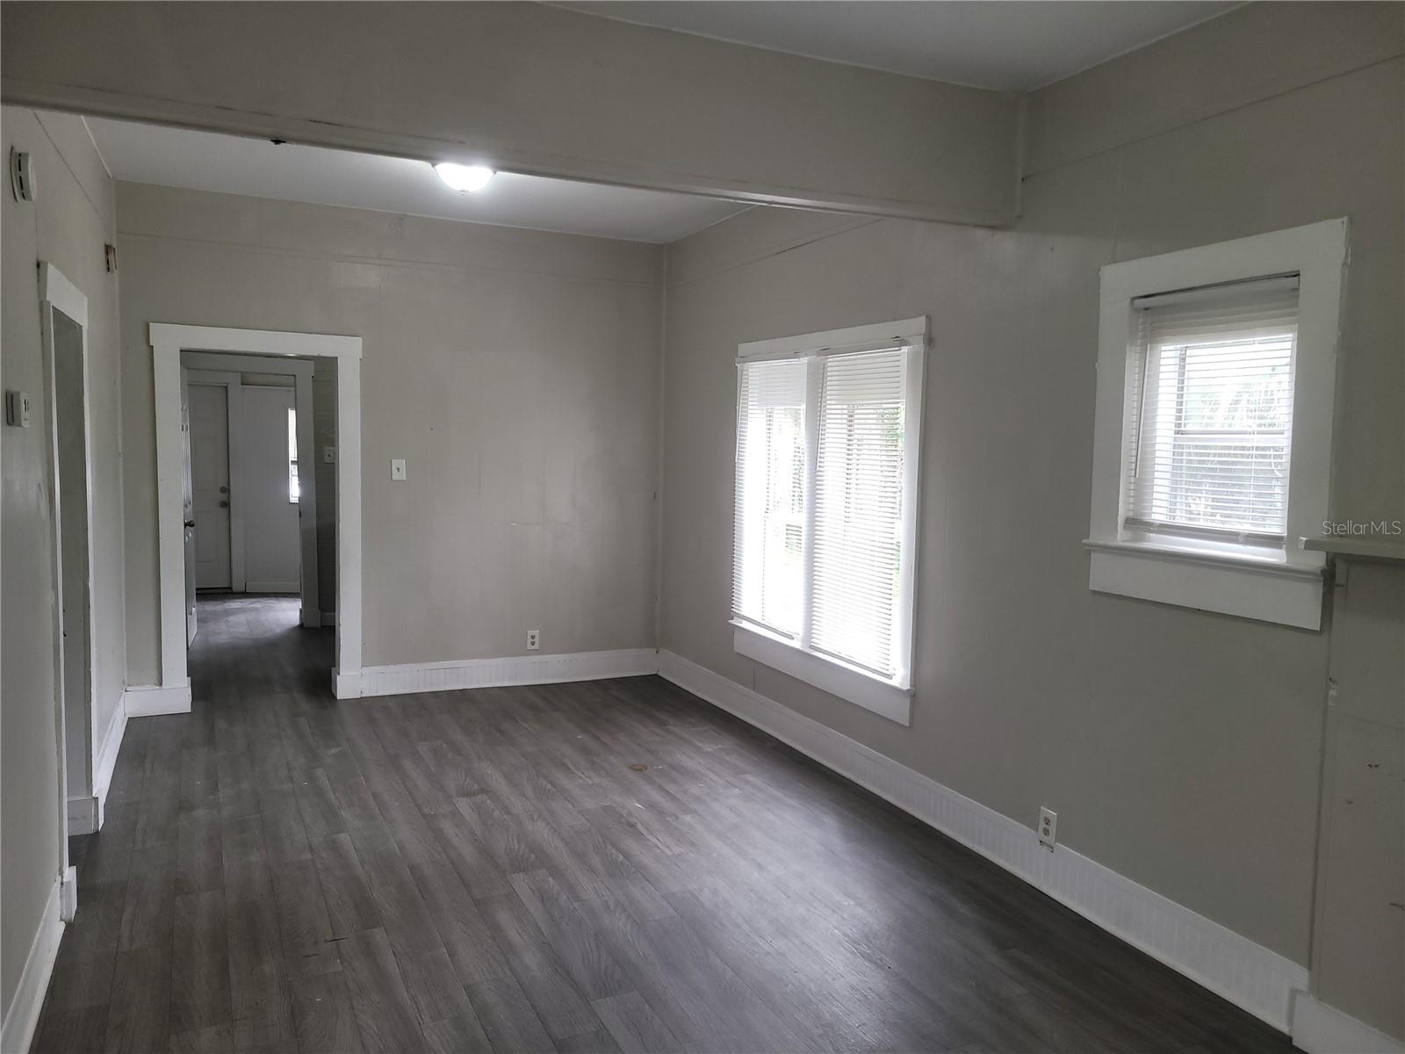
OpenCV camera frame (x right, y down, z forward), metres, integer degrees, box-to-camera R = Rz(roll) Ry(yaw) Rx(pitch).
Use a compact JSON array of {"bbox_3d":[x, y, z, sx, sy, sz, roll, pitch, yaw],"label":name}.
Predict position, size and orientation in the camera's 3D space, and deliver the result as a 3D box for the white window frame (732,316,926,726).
[{"bbox_3d":[0.547,-0.086,5.135,0.084,1.702,1.746,-1,5,-24],"label":"white window frame"}]

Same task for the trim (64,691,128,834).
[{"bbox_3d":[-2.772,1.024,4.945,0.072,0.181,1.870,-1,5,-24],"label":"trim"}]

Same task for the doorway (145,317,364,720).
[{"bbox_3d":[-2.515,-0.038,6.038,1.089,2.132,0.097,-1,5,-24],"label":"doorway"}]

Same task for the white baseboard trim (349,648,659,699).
[{"bbox_3d":[-1.205,0.914,6.680,1.962,0.181,0.037,-1,5,-24],"label":"white baseboard trim"}]

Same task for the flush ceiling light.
[{"bbox_3d":[-1.143,-1.645,5.019,0.305,0.140,0.305,-1,5,-24],"label":"flush ceiling light"}]

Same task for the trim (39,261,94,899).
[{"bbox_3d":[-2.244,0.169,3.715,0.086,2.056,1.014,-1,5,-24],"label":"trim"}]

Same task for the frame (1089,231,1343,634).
[{"bbox_3d":[1.477,-0.286,3.105,0.109,1.055,0.850,-1,5,-24],"label":"frame"}]

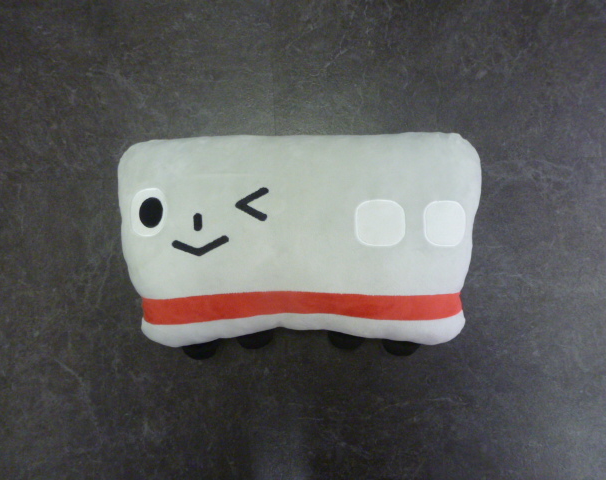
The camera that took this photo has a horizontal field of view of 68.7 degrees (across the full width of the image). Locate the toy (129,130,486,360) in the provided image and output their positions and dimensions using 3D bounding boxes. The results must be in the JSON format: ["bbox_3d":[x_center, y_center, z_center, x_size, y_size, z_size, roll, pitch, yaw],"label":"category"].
[{"bbox_3d":[-0.004,0.000,0.535,0.427,0.160,0.252,-1,88,0],"label":"toy"}]

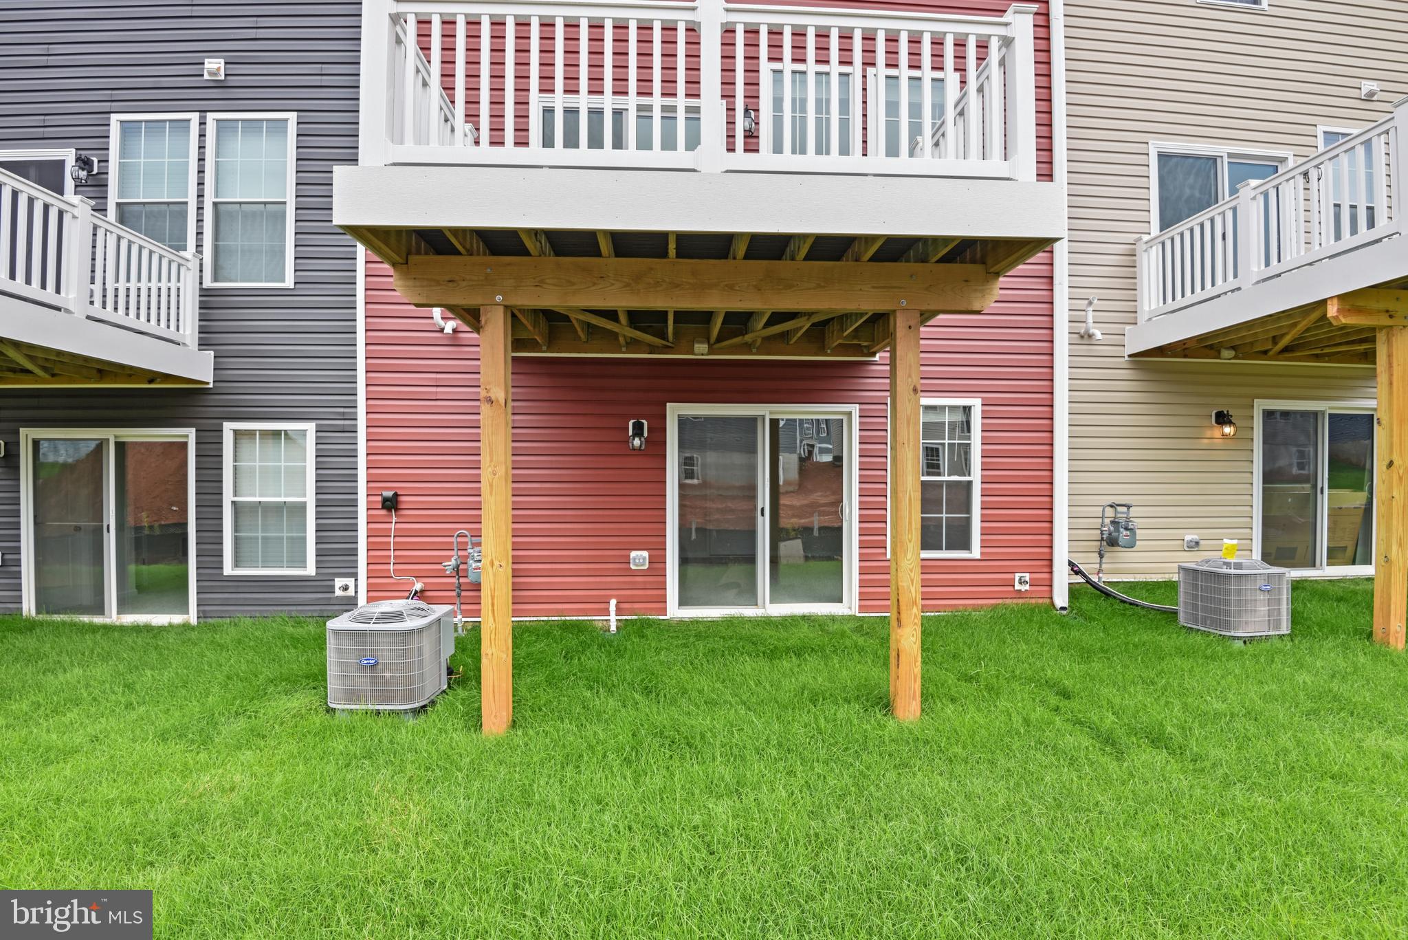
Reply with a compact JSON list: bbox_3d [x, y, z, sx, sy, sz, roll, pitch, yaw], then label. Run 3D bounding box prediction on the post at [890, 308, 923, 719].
[{"bbox_3d":[1.244,0.277,3.886,0.140,2.485,0.140,0,0,-4],"label":"post"}]

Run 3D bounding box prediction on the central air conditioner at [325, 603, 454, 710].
[{"bbox_3d":[-2.058,1.180,4.210,0.600,0.620,0.600,0,0,-2],"label":"central air conditioner"}]

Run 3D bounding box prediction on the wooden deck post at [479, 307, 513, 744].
[{"bbox_3d":[-1.233,0.292,3.734,0.140,2.500,0.140,0,0,-4],"label":"wooden deck post"}]

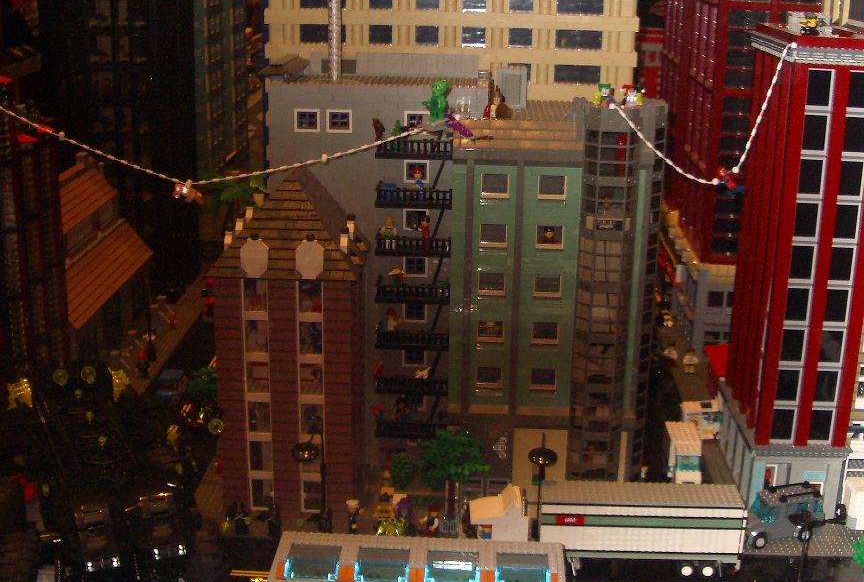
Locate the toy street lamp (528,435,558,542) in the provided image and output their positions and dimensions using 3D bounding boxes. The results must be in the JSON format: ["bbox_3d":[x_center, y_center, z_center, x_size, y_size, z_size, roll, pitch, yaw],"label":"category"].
[{"bbox_3d":[0.132,0.238,1.369,0.033,0.141,0.045,1,17,3],"label":"toy street lamp"}]

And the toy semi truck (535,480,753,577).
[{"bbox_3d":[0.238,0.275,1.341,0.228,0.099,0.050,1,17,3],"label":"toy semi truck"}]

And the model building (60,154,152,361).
[{"bbox_3d":[-0.647,-0.042,1.981,0.230,0.300,0.420,1,17,3],"label":"model building"}]

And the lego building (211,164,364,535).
[{"bbox_3d":[-0.171,0.057,1.454,0.177,0.420,0.176,1,17,3],"label":"lego building"}]

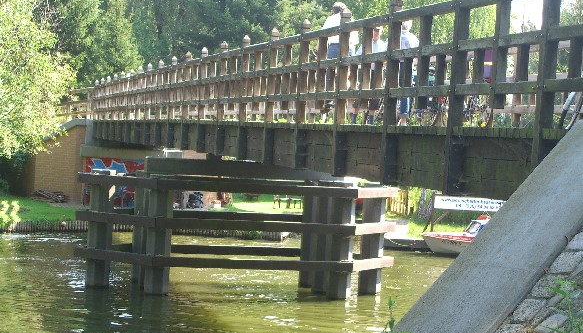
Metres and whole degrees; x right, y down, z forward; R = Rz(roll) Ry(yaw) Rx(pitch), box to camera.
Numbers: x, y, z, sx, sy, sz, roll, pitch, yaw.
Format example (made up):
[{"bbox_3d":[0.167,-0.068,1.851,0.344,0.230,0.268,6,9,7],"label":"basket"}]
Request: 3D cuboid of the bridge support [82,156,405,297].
[{"bbox_3d":[-1.052,1.230,28.244,6.881,2.686,2.856,3,1,-15],"label":"bridge support"}]

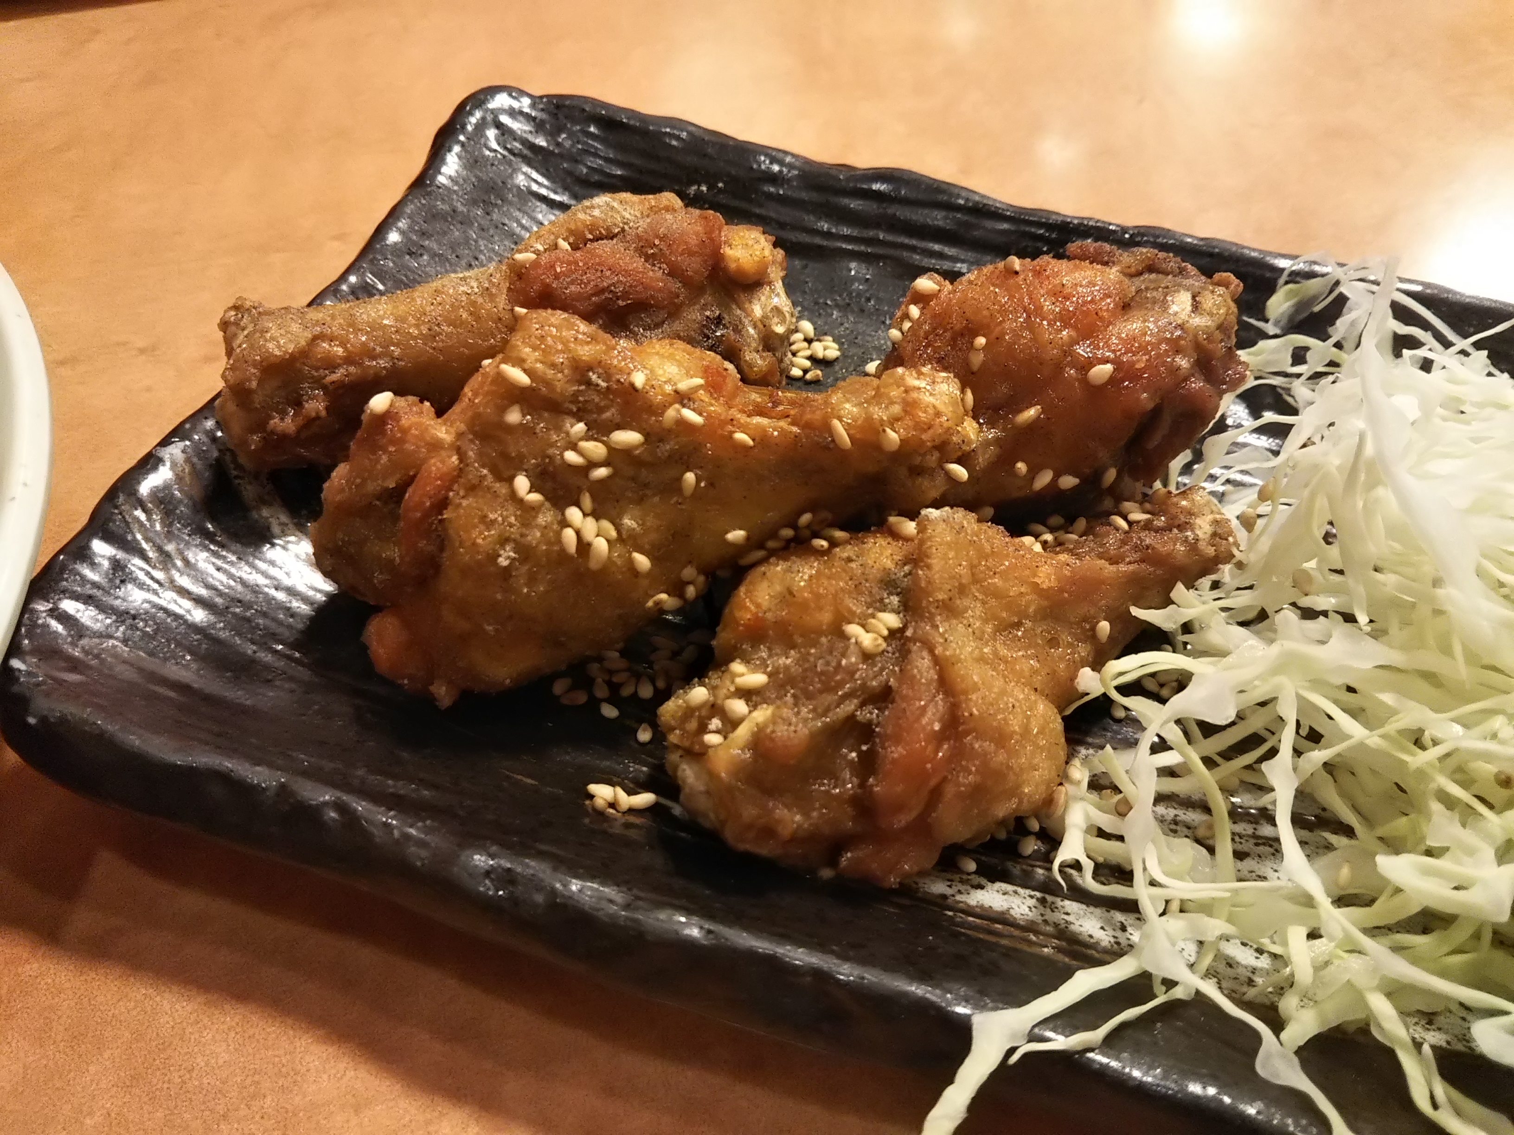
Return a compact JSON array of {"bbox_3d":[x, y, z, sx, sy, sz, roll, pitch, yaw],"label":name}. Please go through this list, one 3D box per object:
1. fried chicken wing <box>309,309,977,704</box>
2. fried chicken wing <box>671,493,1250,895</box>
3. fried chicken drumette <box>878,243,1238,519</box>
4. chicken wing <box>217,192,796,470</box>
[{"bbox_3d":[-0.013,-0.011,0.179,0.094,0.044,0.045,-11,50,-13],"label":"fried chicken wing"},{"bbox_3d":[0.030,0.009,0.168,0.087,0.040,0.043,-22,54,-21],"label":"fried chicken wing"},{"bbox_3d":[0.041,-0.027,0.202,0.069,0.038,0.039,-22,54,-21],"label":"fried chicken drumette"},{"bbox_3d":[-0.038,-0.035,0.206,0.091,0.035,0.035,-16,52,-17],"label":"chicken wing"}]

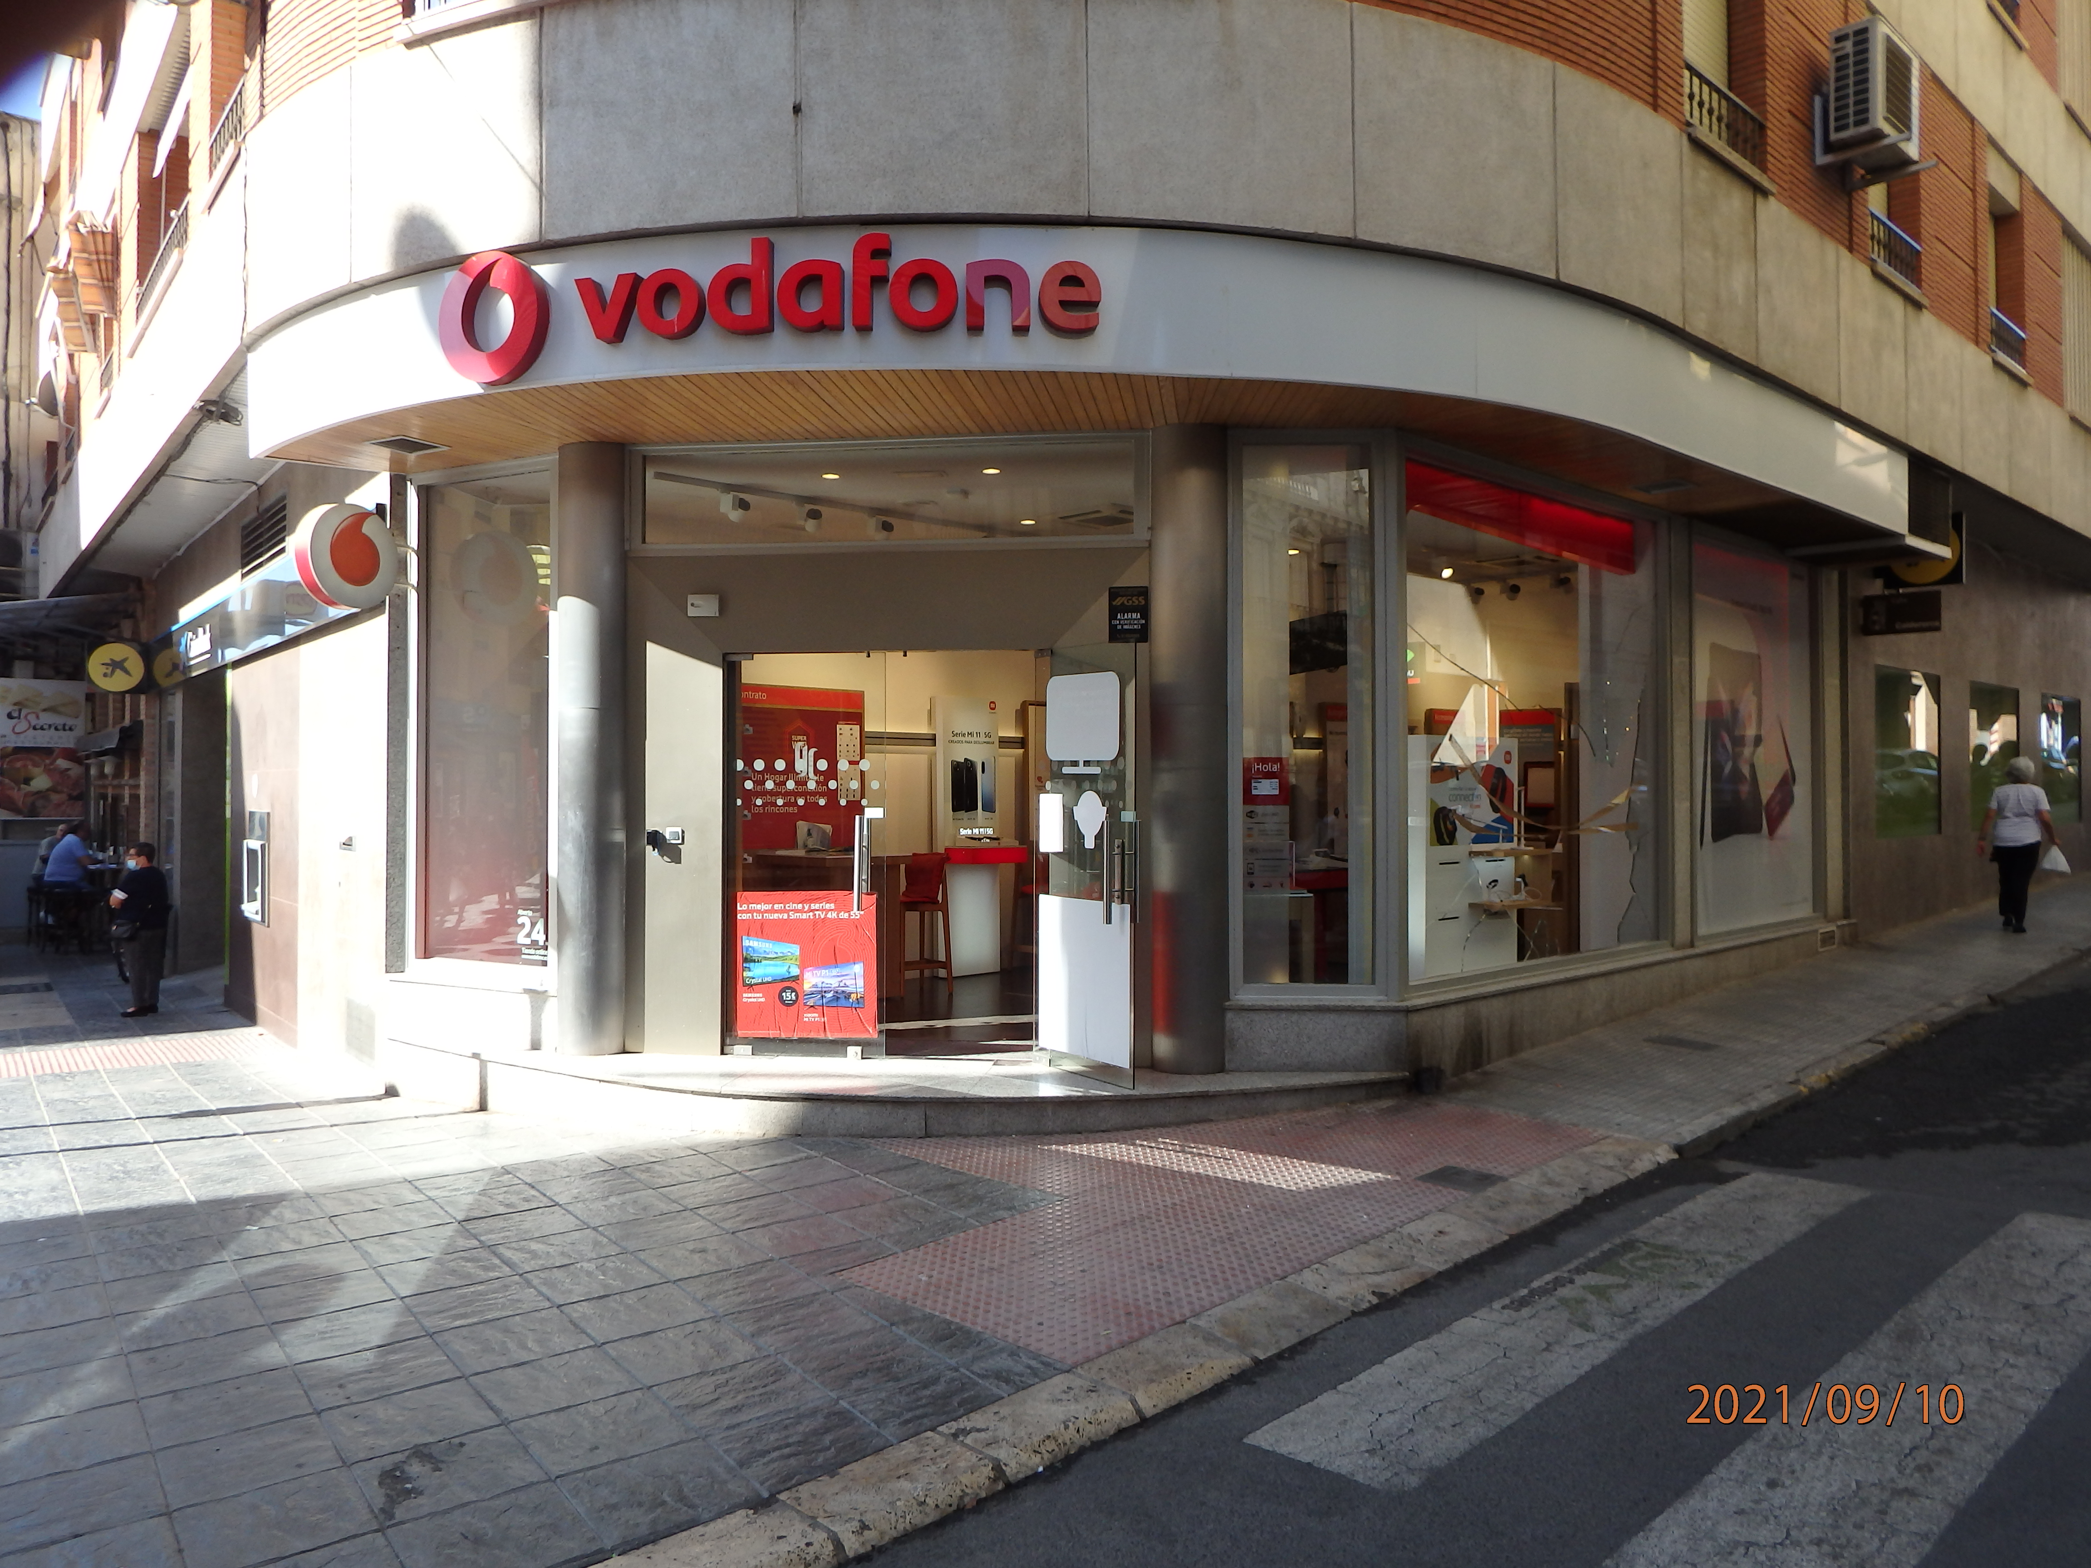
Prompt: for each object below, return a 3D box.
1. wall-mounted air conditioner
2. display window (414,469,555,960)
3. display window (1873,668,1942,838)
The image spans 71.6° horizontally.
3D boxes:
[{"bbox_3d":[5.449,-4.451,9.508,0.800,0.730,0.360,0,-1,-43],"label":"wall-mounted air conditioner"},{"bbox_3d":[-3.360,-0.380,8.660,1.060,2.880,0.100,0,0,26],"label":"display window"},{"bbox_3d":[7.895,-0.275,13.290,1.870,1.520,0.100,0,-1,-43],"label":"display window"}]

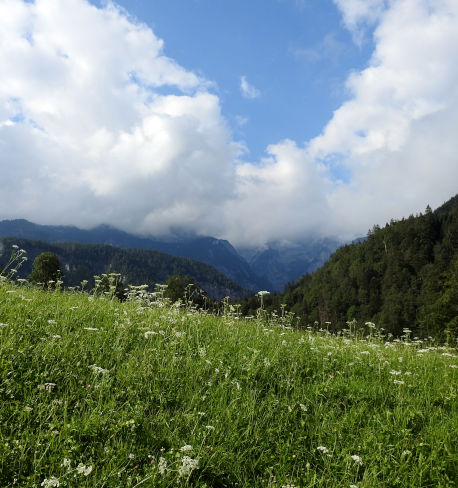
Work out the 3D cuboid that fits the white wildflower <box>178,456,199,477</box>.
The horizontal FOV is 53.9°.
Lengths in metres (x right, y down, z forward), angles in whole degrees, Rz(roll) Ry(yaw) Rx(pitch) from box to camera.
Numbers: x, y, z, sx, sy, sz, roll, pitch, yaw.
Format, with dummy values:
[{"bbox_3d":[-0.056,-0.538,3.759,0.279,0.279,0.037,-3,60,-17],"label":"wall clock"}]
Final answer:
[{"bbox_3d":[-0.198,1.086,2.200,0.097,0.060,0.090,0,-2,0],"label":"white wildflower"}]

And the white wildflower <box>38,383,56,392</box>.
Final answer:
[{"bbox_3d":[-1.208,0.955,3.000,0.115,0.045,0.090,0,-2,0],"label":"white wildflower"}]

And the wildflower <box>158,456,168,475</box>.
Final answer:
[{"bbox_3d":[-0.320,1.081,2.200,0.055,0.070,0.060,0,-2,0],"label":"wildflower"}]

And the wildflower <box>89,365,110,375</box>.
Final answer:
[{"bbox_3d":[-0.941,0.905,3.250,0.140,0.050,0.120,0,-2,0],"label":"wildflower"}]

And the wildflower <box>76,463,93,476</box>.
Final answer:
[{"bbox_3d":[-0.689,1.075,2.150,0.076,0.045,0.070,0,-2,0],"label":"wildflower"}]

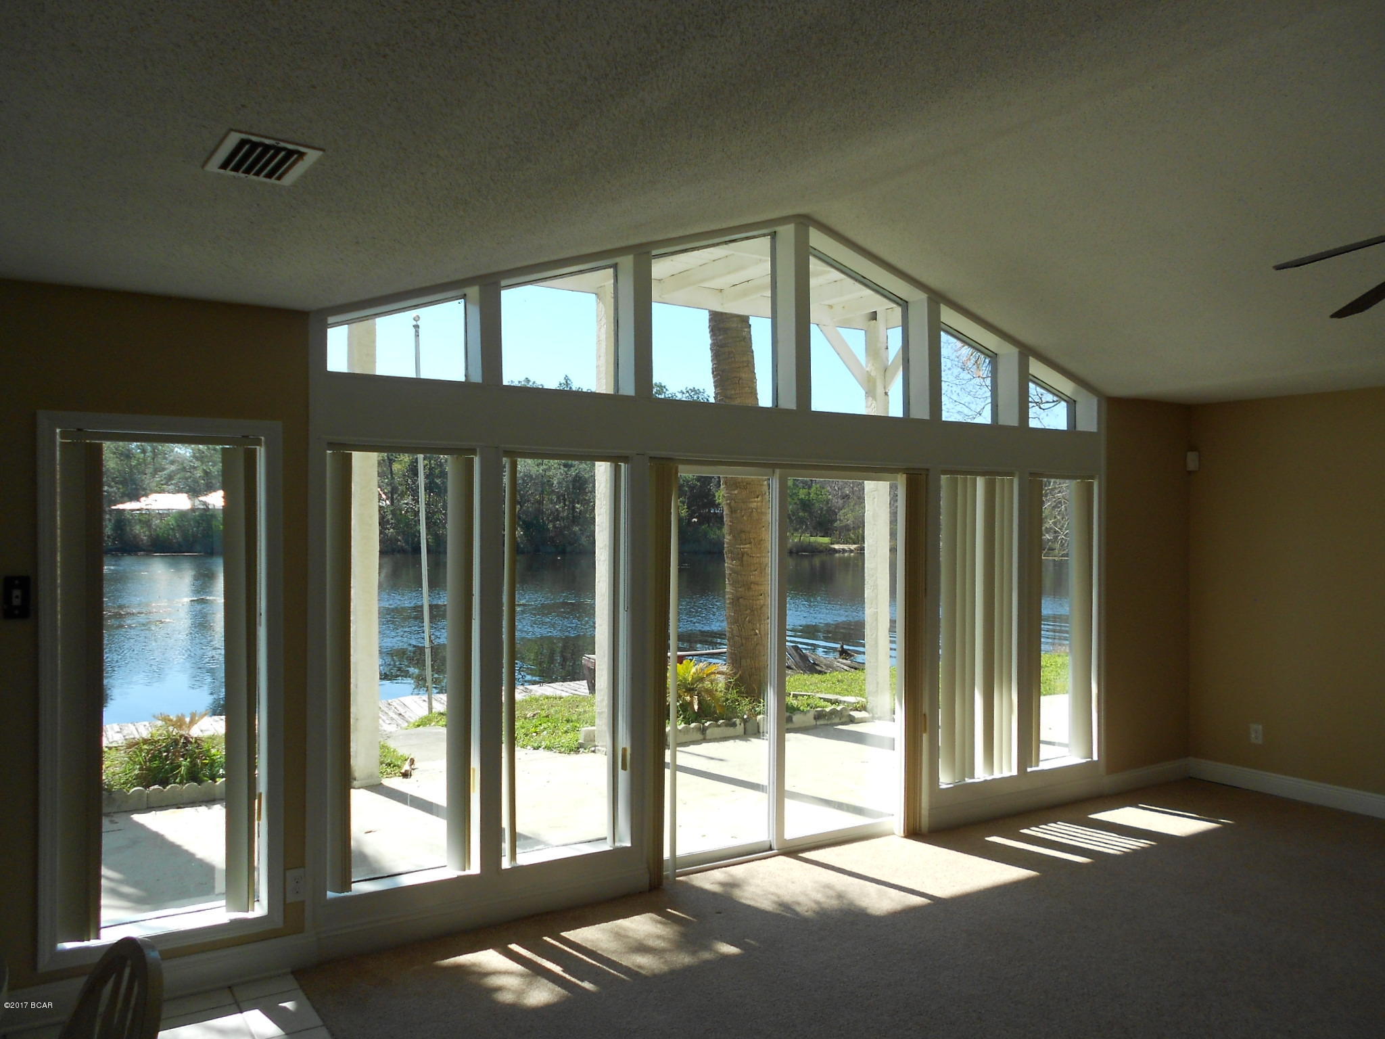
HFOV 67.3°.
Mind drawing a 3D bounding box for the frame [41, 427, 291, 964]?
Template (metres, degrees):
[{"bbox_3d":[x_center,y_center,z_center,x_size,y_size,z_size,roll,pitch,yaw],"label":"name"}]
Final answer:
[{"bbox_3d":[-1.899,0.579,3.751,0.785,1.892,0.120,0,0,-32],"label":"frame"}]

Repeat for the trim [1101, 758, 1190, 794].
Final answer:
[{"bbox_3d":[2.955,1.658,6.726,0.898,0.130,0.020,0,0,-32],"label":"trim"}]

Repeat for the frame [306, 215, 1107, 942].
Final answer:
[{"bbox_3d":[0.527,0.061,5.302,4.791,3.195,0.170,0,0,-32],"label":"frame"}]

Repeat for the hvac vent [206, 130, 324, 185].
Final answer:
[{"bbox_3d":[-0.962,-0.795,2.328,0.193,0.026,0.286,0,-1,-37],"label":"hvac vent"}]

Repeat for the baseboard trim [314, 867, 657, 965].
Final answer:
[{"bbox_3d":[-0.815,1.635,4.366,1.482,0.130,0.020,0,0,-32],"label":"baseboard trim"}]

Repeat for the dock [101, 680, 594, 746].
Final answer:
[{"bbox_3d":[-3.287,2.161,11.355,5.500,0.170,1.320,0,0,-32],"label":"dock"}]

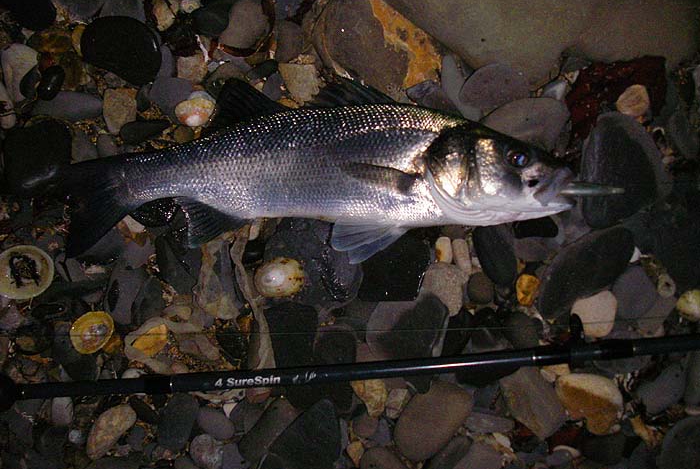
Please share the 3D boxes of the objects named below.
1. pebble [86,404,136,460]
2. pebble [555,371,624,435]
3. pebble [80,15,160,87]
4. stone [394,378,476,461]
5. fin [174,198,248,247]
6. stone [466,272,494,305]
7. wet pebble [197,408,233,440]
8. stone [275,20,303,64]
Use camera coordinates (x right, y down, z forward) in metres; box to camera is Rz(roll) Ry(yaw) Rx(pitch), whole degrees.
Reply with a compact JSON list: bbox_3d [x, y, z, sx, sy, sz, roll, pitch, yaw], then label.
[{"bbox_3d":[-0.213,0.173,0.679,0.029,0.017,0.056,42,83,7],"label":"pebble"},{"bbox_3d":[0.213,0.146,0.684,0.064,0.026,0.050,36,82,6],"label":"pebble"},{"bbox_3d":[-0.217,-0.181,0.742,0.089,0.025,0.061,25,81,4],"label":"pebble"},{"bbox_3d":[0.071,0.160,0.682,0.046,0.019,0.081,44,83,7],"label":"stone"},{"bbox_3d":[-0.125,-0.010,0.684,0.067,0.010,0.038,16,75,4],"label":"fin"},{"bbox_3d":[0.118,0.049,0.692,0.025,0.016,0.028,4,81,1],"label":"stone"},{"bbox_3d":[-0.115,0.162,0.658,0.037,0.018,0.025,31,77,8],"label":"wet pebble"},{"bbox_3d":[-0.059,-0.186,0.743,0.028,0.016,0.045,-1,80,0],"label":"stone"}]

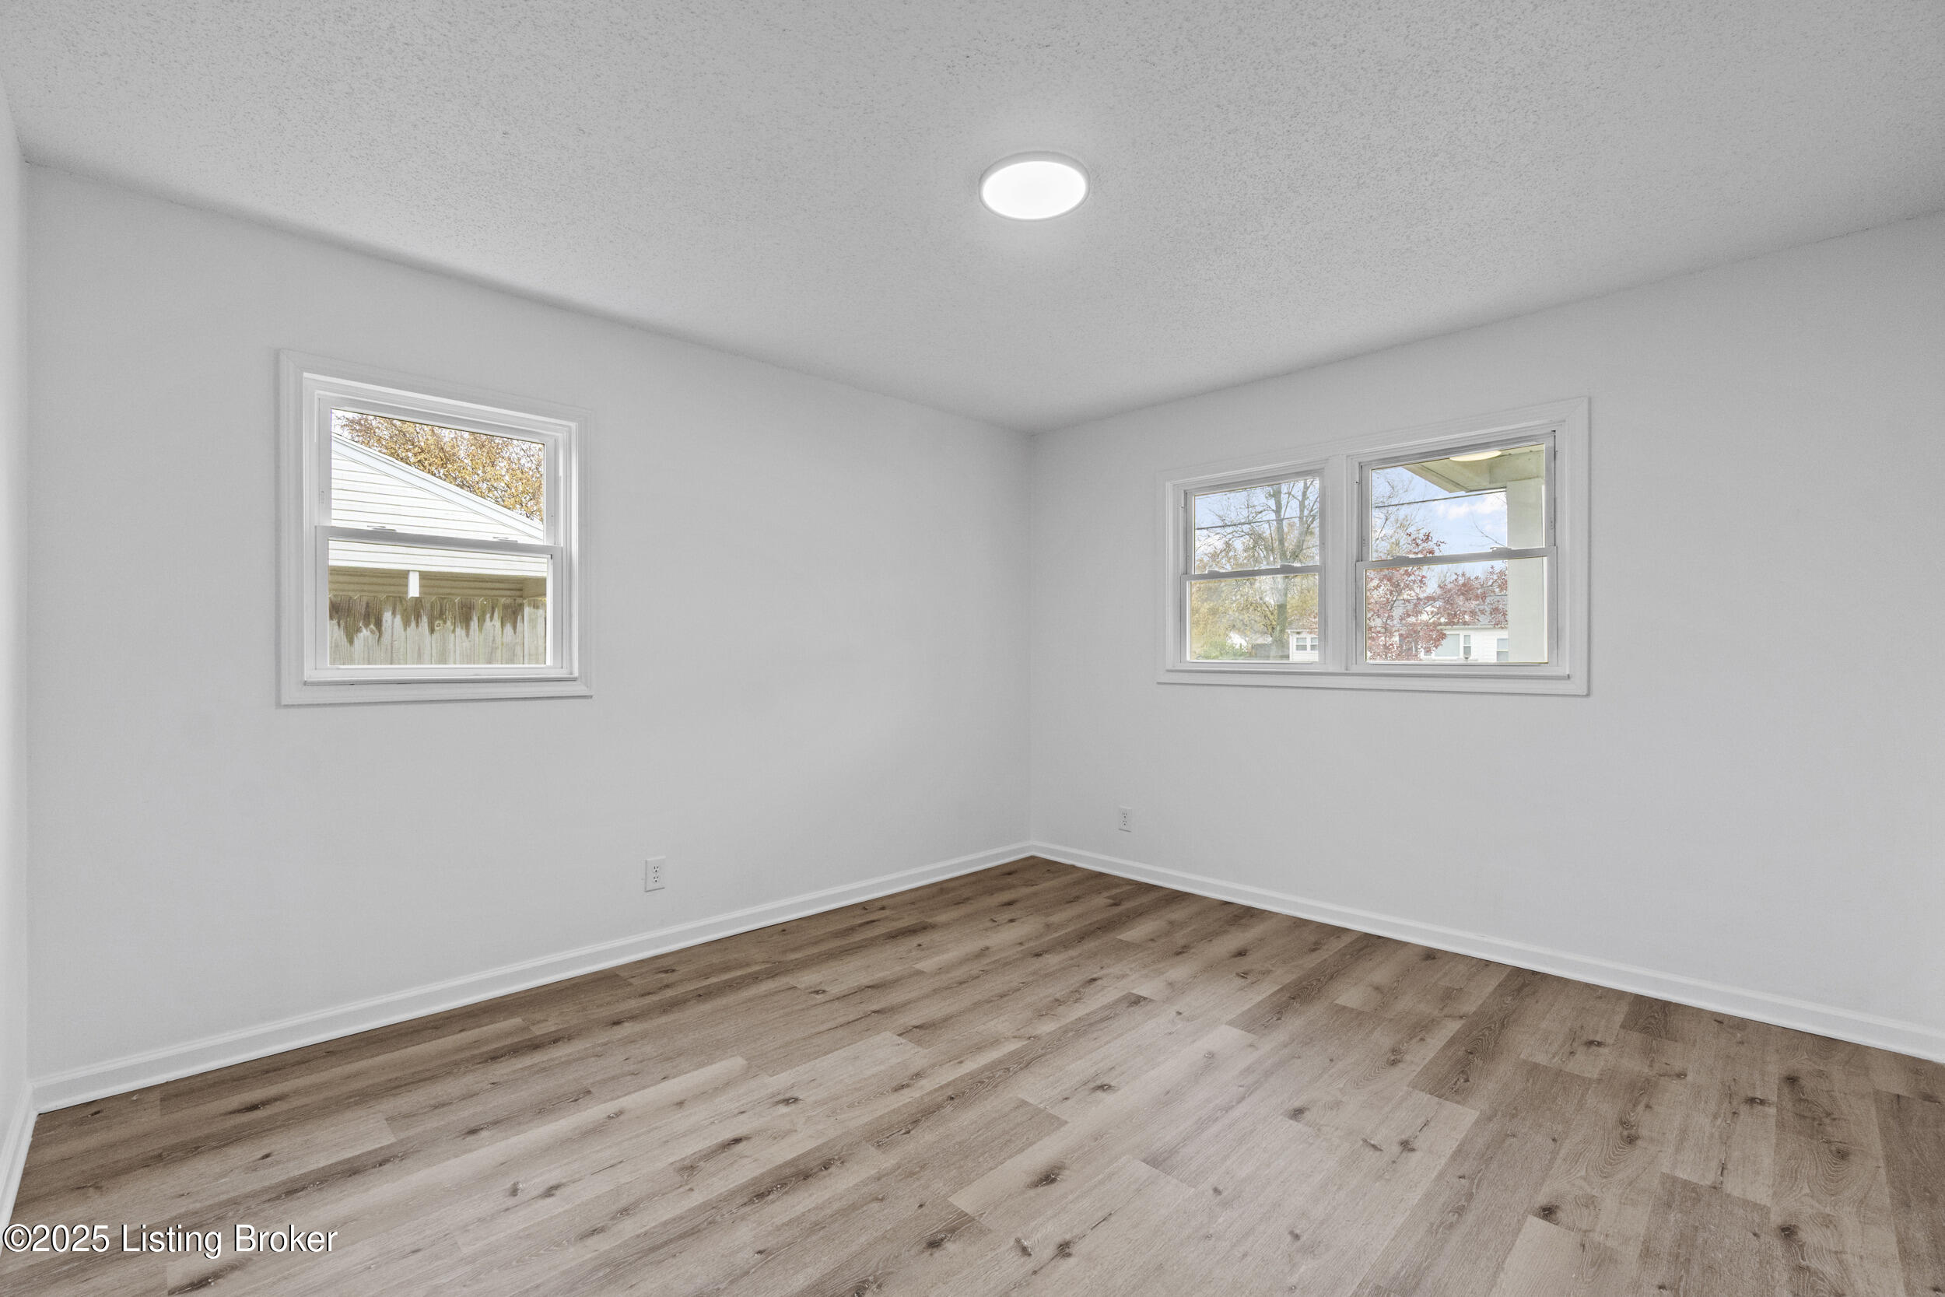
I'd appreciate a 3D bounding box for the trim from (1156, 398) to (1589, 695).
[{"bbox_3d":[1.599,-0.362,3.560,0.060,1.070,1.794,0,0,-44],"label":"trim"}]

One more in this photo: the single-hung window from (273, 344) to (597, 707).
[{"bbox_3d":[-1.765,-0.357,2.749,0.897,1.063,0.060,0,0,-44],"label":"single-hung window"}]

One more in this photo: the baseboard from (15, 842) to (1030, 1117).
[{"bbox_3d":[-1.023,1.165,3.440,3.904,0.087,0.025,0,0,-44],"label":"baseboard"}]

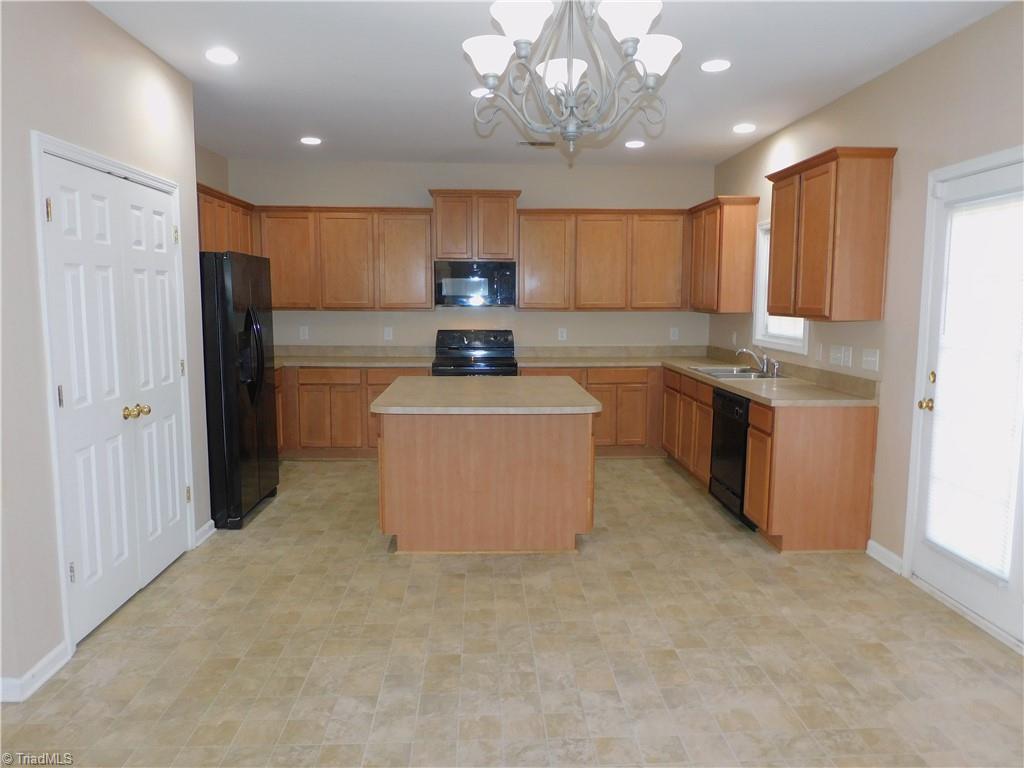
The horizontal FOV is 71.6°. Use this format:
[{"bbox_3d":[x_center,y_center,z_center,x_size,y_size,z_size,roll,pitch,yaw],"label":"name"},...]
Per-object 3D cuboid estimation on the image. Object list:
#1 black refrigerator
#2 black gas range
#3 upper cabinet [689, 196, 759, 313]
[{"bbox_3d":[-2.144,0.007,4.910,0.789,1.766,0.870,0,7,-2],"label":"black refrigerator"},{"bbox_3d":[-0.351,0.091,6.742,0.768,1.170,0.671,0,7,-3],"label":"black gas range"},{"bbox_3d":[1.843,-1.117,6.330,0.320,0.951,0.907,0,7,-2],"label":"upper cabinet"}]

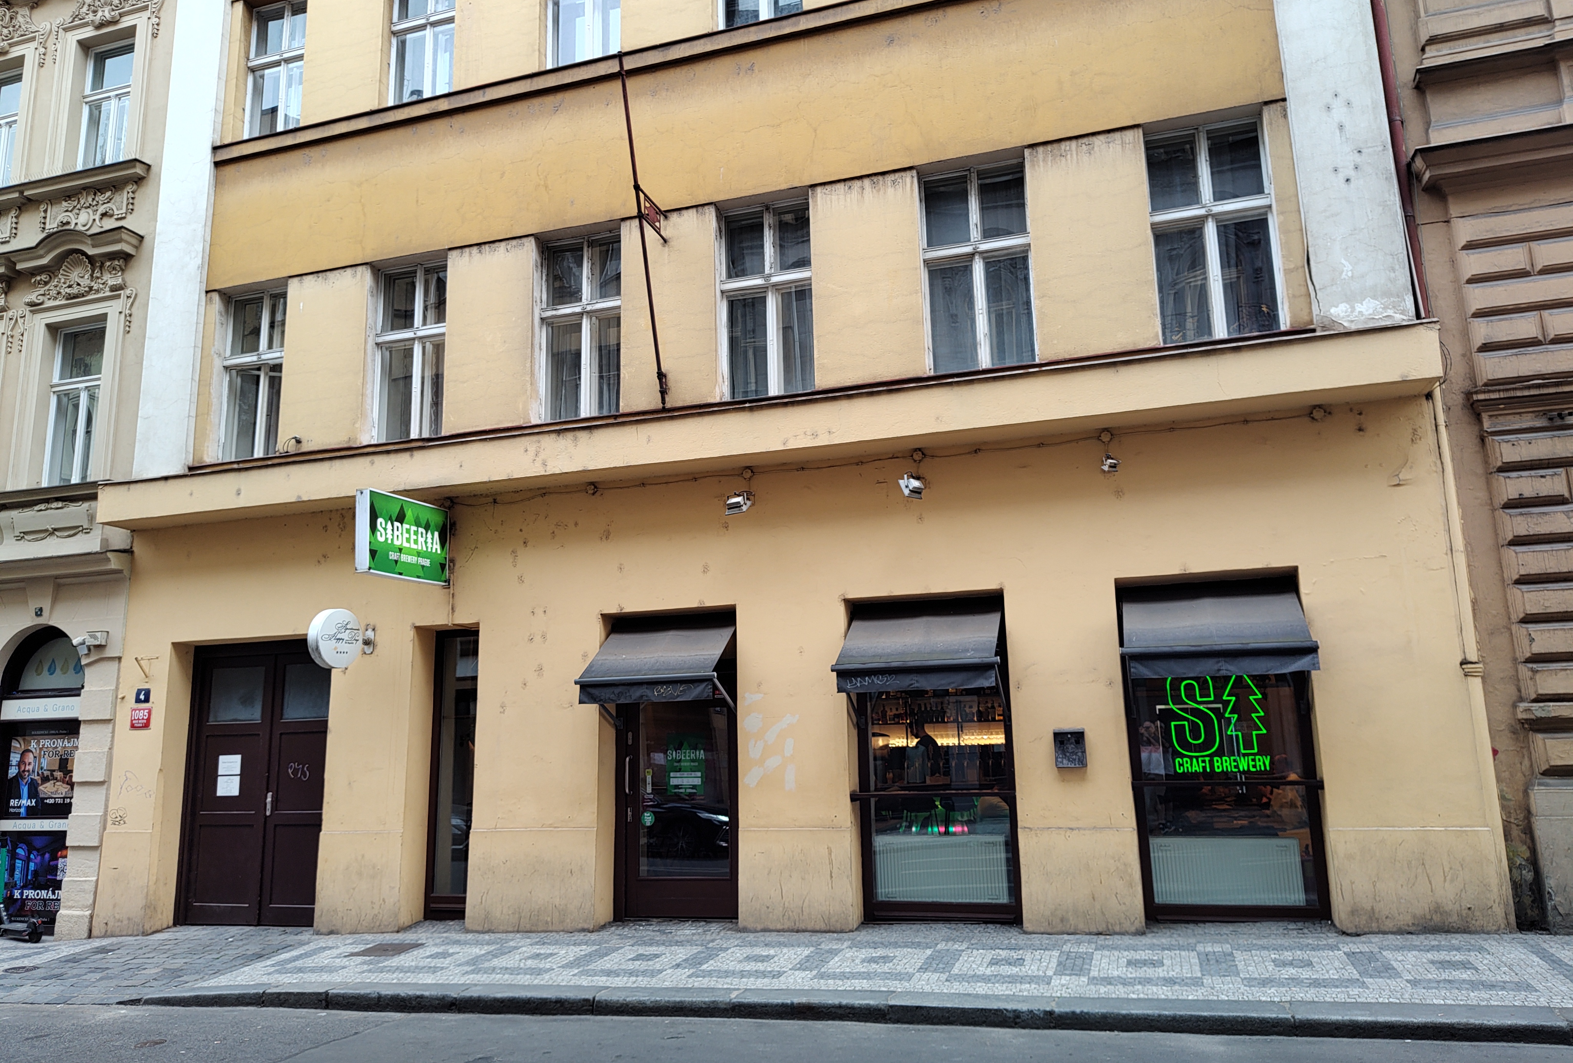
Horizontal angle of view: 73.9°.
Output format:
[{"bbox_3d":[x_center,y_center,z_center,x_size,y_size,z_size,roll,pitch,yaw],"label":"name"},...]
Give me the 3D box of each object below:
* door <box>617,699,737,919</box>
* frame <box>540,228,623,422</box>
[{"bbox_3d":[-0.948,2.452,9.538,1.313,2.050,0.110,-5,-11,16],"label":"door"},{"bbox_3d":[-1.988,-2.011,10.550,0.980,1.990,0.140,-5,-11,16],"label":"frame"}]

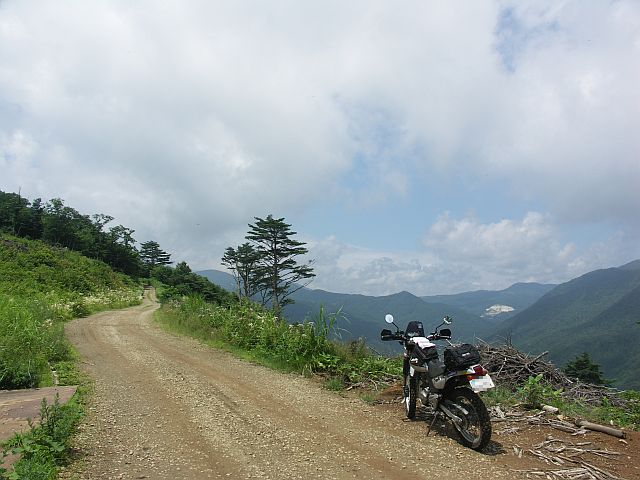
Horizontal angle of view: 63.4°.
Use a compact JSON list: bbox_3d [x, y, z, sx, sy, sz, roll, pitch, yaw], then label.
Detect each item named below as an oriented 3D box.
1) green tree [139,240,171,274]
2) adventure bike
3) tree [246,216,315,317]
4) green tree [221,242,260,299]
[{"bbox_3d":[-29.411,3.554,92.000,5.690,6.930,5.510,0,-5,0],"label":"green tree"},{"bbox_3d":[1.283,1.515,5.825,0.820,1.270,2.050,-4,-4,-20],"label":"adventure bike"},{"bbox_3d":[-3.052,2.047,40.000,5.250,8.040,4.940,0,-5,0],"label":"tree"},{"bbox_3d":[-6.757,2.762,44.000,3.400,5.100,3.230,0,-5,0],"label":"green tree"}]

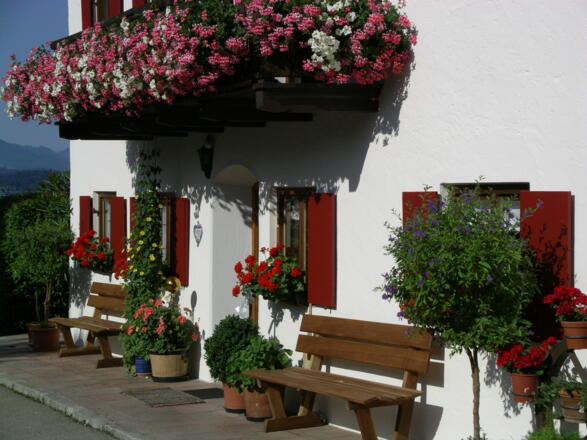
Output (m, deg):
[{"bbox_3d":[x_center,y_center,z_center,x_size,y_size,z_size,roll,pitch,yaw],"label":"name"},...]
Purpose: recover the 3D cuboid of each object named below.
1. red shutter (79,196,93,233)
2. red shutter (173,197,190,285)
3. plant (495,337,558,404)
[{"bbox_3d":[-2.590,0.164,17.730,0.040,0.910,0.460,0,1,-25],"label":"red shutter"},{"bbox_3d":[-1.173,0.230,14.909,0.050,0.900,0.520,0,1,-22],"label":"red shutter"},{"bbox_3d":[1.322,0.848,8.082,0.320,0.375,0.340,0,1,0],"label":"plant"}]

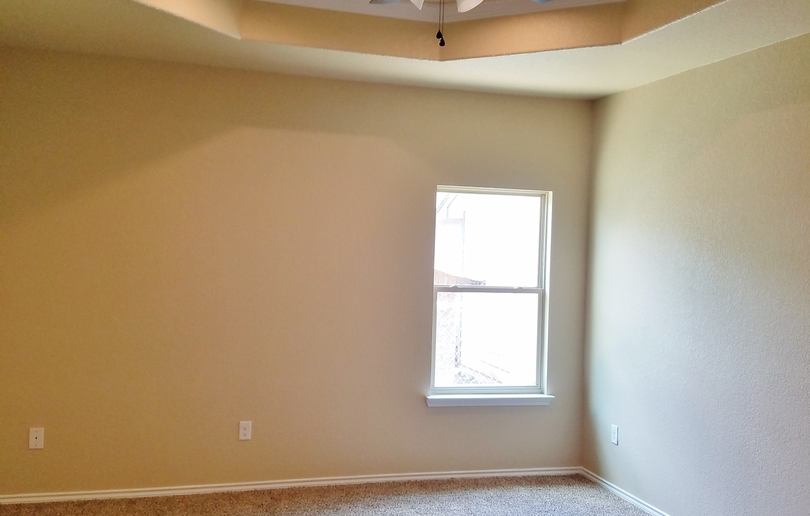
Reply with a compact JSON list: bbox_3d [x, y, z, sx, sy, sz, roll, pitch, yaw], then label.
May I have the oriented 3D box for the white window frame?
[{"bbox_3d":[0.624,0.279,5.793,0.917,1.538,0.115,2,1,-17],"label":"white window frame"}]

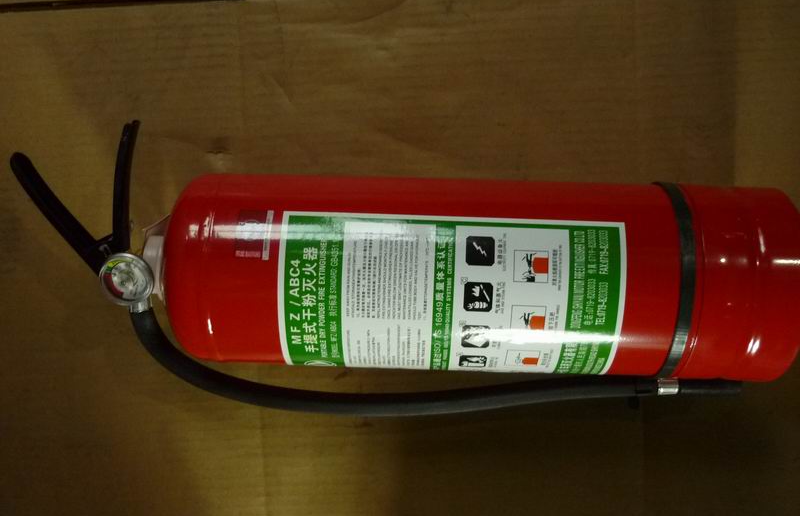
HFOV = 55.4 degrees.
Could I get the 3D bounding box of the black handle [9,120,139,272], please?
[{"bbox_3d":[-0.230,-0.043,0.537,0.088,0.022,0.107,2,90,3],"label":"black handle"}]

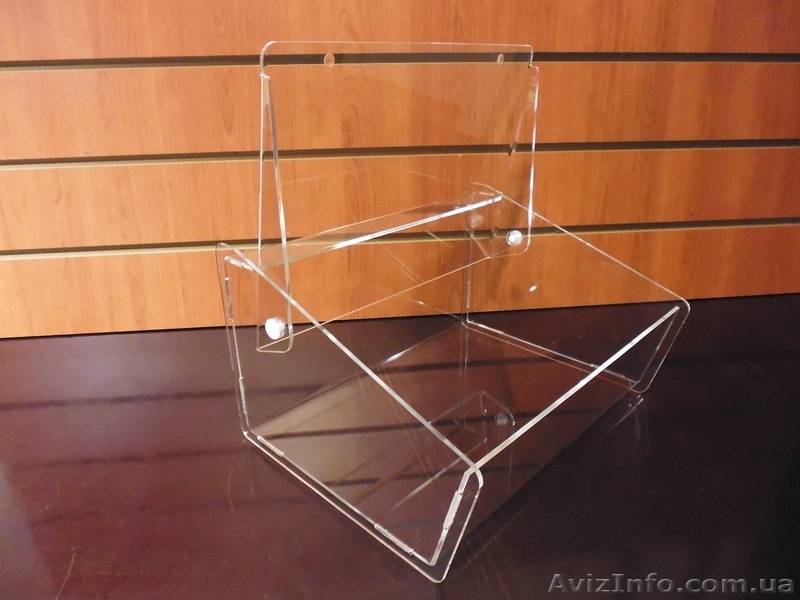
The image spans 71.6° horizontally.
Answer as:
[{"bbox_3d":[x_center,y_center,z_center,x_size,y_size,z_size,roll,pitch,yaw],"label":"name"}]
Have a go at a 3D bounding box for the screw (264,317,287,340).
[{"bbox_3d":[-0.085,0.019,0.380,0.015,0.015,0.006,19,29,41],"label":"screw"}]

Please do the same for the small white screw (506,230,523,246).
[{"bbox_3d":[0.120,-0.065,0.584,0.015,0.015,0.006,19,29,41],"label":"small white screw"}]

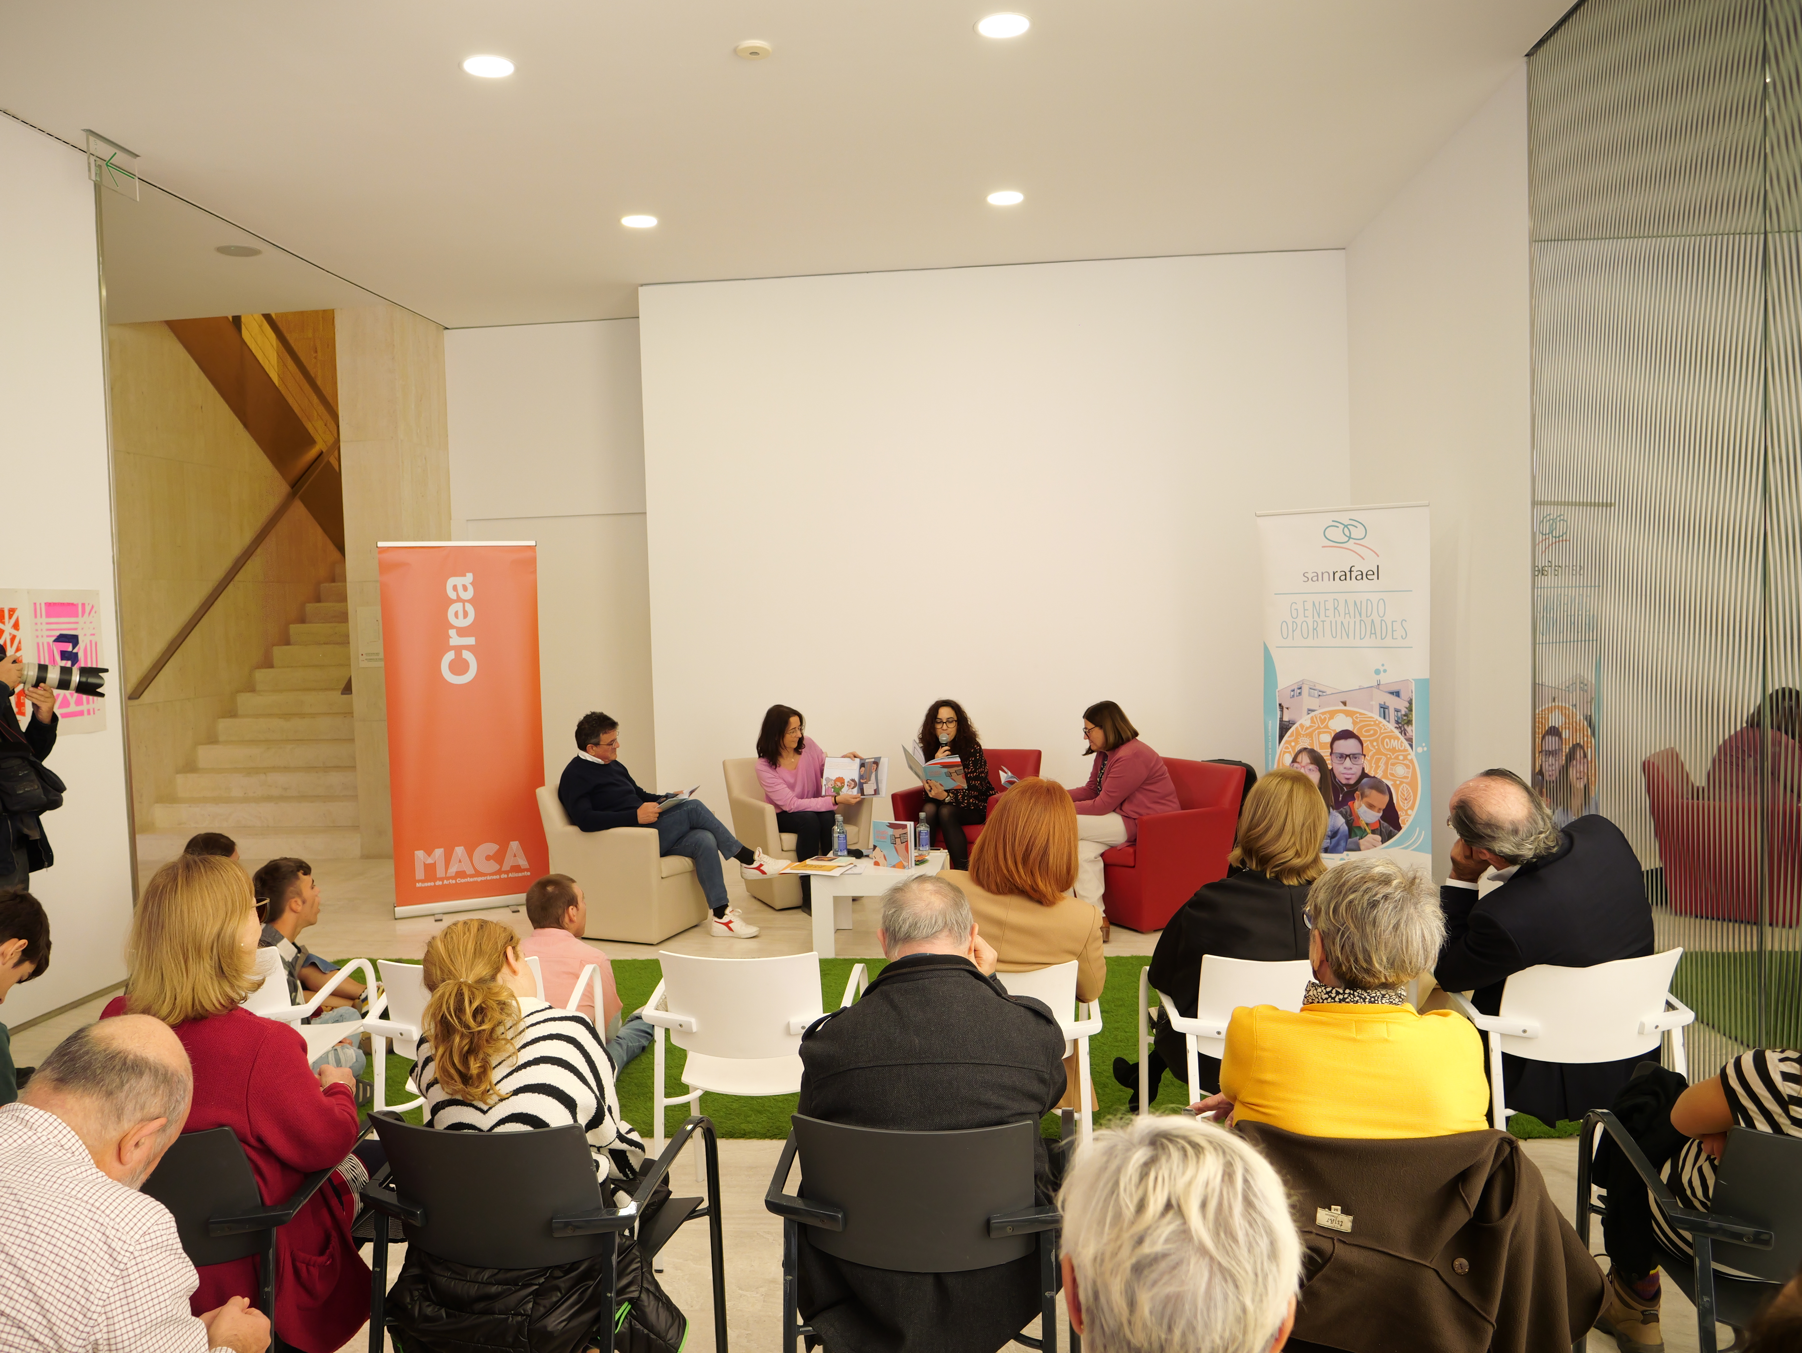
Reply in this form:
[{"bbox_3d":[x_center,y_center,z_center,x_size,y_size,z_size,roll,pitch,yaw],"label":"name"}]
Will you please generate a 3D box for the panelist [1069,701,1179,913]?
[{"bbox_3d":[1.096,0.711,6.564,0.860,1.170,0.560,-3,3,-22],"label":"panelist"}]

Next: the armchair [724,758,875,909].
[{"bbox_3d":[-0.608,0.905,7.507,0.648,0.788,0.689,-3,3,-30],"label":"armchair"}]

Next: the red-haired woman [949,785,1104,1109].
[{"bbox_3d":[0.321,0.863,3.483,0.520,1.200,0.750,-1,3,1],"label":"red-haired woman"}]

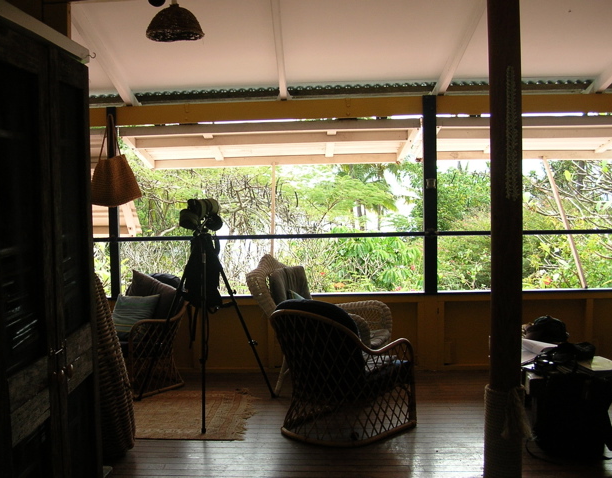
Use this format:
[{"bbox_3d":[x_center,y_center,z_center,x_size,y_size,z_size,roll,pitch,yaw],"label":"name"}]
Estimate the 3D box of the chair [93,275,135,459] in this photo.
[{"bbox_3d":[-1.470,0.754,4.302,0.720,1.140,0.750,-1,4,8],"label":"chair"}]

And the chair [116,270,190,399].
[{"bbox_3d":[-1.322,0.774,5.640,0.700,0.920,0.690,-5,5,-44],"label":"chair"}]

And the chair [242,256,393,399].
[{"bbox_3d":[0.149,0.681,5.399,0.950,1.070,0.710,0,4,23],"label":"chair"}]

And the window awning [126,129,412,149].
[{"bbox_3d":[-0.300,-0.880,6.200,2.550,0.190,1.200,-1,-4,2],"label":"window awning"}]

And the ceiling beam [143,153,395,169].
[{"bbox_3d":[-0.301,-0.837,7.074,2.600,0.100,0.060,-1,4,4],"label":"ceiling beam"}]

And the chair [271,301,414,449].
[{"bbox_3d":[0.256,0.839,4.410,0.700,0.880,0.740,2,5,42],"label":"chair"}]

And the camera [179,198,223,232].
[{"bbox_3d":[-0.769,-0.170,4.858,0.220,0.260,0.280,2,5,37],"label":"camera"}]

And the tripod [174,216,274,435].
[{"bbox_3d":[-0.809,0.576,4.810,1.030,1.400,0.850,-1,4,4],"label":"tripod"}]

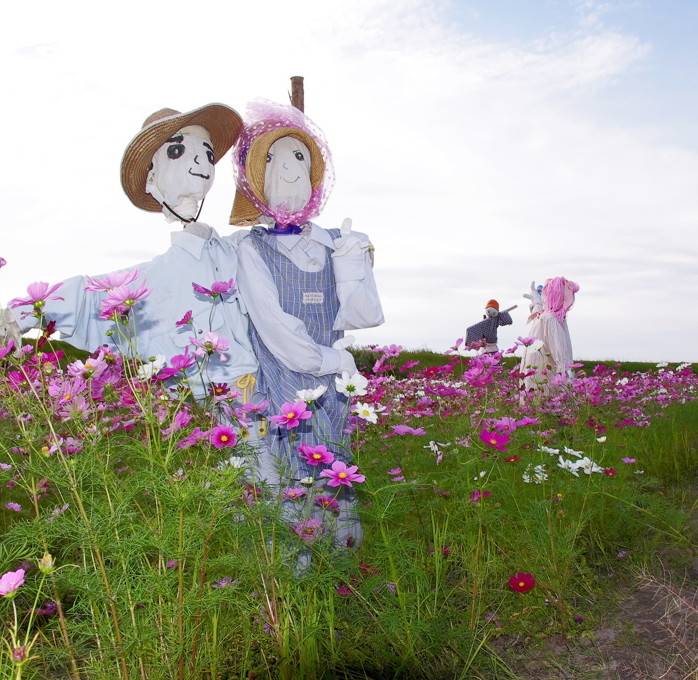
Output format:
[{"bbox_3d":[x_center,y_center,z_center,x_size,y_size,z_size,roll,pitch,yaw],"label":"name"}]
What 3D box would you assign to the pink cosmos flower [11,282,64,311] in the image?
[{"bbox_3d":[-0.497,-0.069,1.220,0.085,0.042,0.078,2,-12,-11],"label":"pink cosmos flower"}]

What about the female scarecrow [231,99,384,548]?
[{"bbox_3d":[-0.134,-0.005,2.470,0.480,1.540,0.400,1,-2,-15],"label":"female scarecrow"}]

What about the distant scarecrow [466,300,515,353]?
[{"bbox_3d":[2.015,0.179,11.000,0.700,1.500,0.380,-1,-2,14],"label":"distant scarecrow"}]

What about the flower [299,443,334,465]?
[{"bbox_3d":[-0.068,0.241,1.600,0.073,0.034,0.068,3,28,0],"label":"flower"}]

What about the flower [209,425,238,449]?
[{"bbox_3d":[-0.332,0.255,2.030,0.066,0.064,0.030,0,-2,-3],"label":"flower"}]

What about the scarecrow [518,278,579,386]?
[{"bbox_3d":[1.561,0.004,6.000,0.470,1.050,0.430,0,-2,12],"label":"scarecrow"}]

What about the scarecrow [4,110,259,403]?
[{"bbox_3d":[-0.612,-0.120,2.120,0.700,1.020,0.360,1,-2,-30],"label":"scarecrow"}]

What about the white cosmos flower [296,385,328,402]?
[{"bbox_3d":[-0.089,0.128,1.830,0.077,0.042,0.072,0,-2,0],"label":"white cosmos flower"}]

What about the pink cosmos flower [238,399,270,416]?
[{"bbox_3d":[-0.235,0.170,1.930,0.068,0.036,0.065,0,-2,6],"label":"pink cosmos flower"}]

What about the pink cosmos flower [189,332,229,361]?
[{"bbox_3d":[-0.277,0.013,1.520,0.079,0.045,0.072,6,-24,0],"label":"pink cosmos flower"}]

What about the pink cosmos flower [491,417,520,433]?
[{"bbox_3d":[0.462,0.248,2.250,0.077,0.042,0.070,0,27,0],"label":"pink cosmos flower"}]

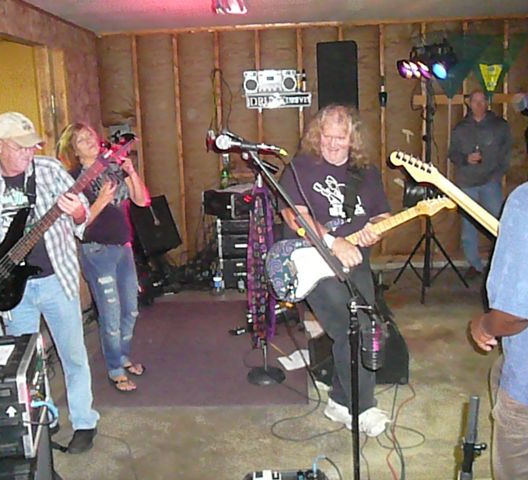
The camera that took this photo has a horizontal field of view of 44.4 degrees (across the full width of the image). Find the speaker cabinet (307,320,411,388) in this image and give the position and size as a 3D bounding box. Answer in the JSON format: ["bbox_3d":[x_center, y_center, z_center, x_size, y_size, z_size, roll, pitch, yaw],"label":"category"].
[{"bbox_3d":[0.600,0.675,4.157,0.550,0.360,0.450,-5,12,-14],"label":"speaker cabinet"}]

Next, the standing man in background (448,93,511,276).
[{"bbox_3d":[2.043,-0.499,6.115,0.600,1.790,0.380,1,12,17],"label":"standing man in background"}]

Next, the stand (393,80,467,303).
[{"bbox_3d":[1.464,-0.457,5.732,0.700,1.900,0.620,-2,11,0],"label":"stand"}]

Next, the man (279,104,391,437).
[{"bbox_3d":[0.376,0.144,3.458,0.600,1.690,0.560,-1,11,4],"label":"man"}]

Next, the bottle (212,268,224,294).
[{"bbox_3d":[-0.431,0.395,6.103,0.075,0.220,0.075,-2,11,0],"label":"bottle"}]

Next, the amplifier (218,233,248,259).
[{"bbox_3d":[-0.160,0.016,6.365,0.530,0.240,0.420,-2,11,0],"label":"amplifier"}]

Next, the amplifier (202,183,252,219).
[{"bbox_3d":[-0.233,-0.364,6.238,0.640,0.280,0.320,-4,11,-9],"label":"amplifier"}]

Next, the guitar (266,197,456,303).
[{"bbox_3d":[0.481,0.012,3.130,0.980,0.320,0.080,-20,-7,8],"label":"guitar"}]

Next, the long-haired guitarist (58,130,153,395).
[{"bbox_3d":[-0.997,0.103,4.072,0.550,1.630,0.460,-8,13,-26],"label":"long-haired guitarist"}]

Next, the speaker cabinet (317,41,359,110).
[{"bbox_3d":[0.667,-1.453,5.854,0.360,0.640,0.350,0,12,11],"label":"speaker cabinet"}]

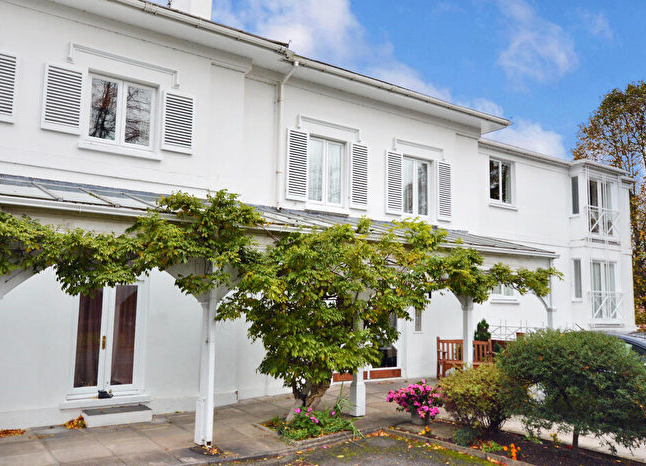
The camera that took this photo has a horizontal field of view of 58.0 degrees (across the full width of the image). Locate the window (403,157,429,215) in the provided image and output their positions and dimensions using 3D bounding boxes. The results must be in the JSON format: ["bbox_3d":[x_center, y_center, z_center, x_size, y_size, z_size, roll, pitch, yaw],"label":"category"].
[{"bbox_3d":[2.276,-1.109,14.514,1.061,1.466,0.120,6,-8,-36],"label":"window"}]

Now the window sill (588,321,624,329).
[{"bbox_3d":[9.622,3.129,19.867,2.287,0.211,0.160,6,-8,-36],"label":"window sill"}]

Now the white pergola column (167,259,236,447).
[{"bbox_3d":[-1.631,1.559,7.813,0.950,2.448,0.216,6,-9,-35],"label":"white pergola column"}]

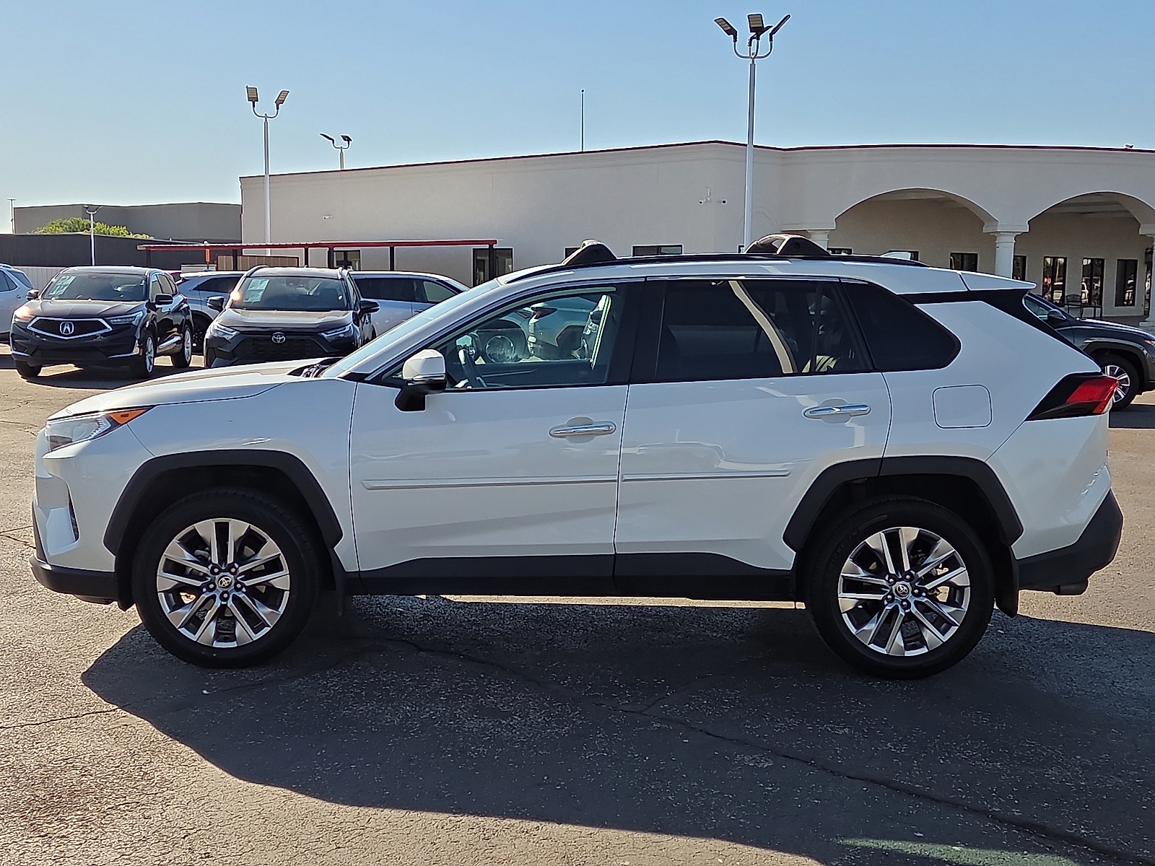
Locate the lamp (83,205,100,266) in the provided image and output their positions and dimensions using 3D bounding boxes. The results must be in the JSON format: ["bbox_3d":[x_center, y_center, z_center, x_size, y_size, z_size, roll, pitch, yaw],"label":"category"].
[{"bbox_3d":[-39.903,-15.299,121.086,1.450,6.910,0.900,0,6,0],"label":"lamp"}]

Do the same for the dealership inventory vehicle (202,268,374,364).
[{"bbox_3d":[-3.603,-1.355,19.098,1.950,1.700,4.600,0,6,-4],"label":"dealership inventory vehicle"}]

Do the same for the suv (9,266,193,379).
[{"bbox_3d":[-7.171,-1.772,22.571,1.970,1.668,4.740,0,6,-3],"label":"suv"}]

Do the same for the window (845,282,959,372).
[{"bbox_3d":[1.296,-0.421,5.861,0.445,0.370,0.050,1,-12,0],"label":"window"}]

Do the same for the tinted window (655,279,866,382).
[{"bbox_3d":[0.716,-0.412,5.849,0.840,0.420,0.045,1,-12,0],"label":"tinted window"}]

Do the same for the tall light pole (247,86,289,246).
[{"bbox_3d":[-10.485,-7.871,49.950,1.450,7.720,0.850,-1,6,-11],"label":"tall light pole"}]

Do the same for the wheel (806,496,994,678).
[{"bbox_3d":[1.294,0.602,5.914,0.740,0.740,0.240,1,7,0],"label":"wheel"}]

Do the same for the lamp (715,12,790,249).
[{"bbox_3d":[4.081,-6.111,35.042,1.750,7.640,1.650,-1,6,-12],"label":"lamp"}]

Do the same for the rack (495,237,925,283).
[{"bbox_3d":[0.570,-0.772,6.540,1.730,0.190,1.220,1,7,0],"label":"rack"}]

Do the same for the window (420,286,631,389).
[{"bbox_3d":[-0.207,-0.377,5.809,0.820,0.430,0.080,0,-14,0],"label":"window"}]

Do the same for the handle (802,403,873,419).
[{"bbox_3d":[1.016,-0.085,5.744,0.265,0.052,0.050,1,7,0],"label":"handle"}]

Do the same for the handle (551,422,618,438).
[{"bbox_3d":[0.023,-0.012,5.737,0.265,0.055,0.055,-2,6,0],"label":"handle"}]

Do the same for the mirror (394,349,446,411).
[{"bbox_3d":[-0.610,-0.193,5.636,0.200,0.250,0.240,1,7,0],"label":"mirror"}]

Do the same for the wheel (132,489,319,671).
[{"bbox_3d":[-1.396,0.573,5.896,0.740,0.740,0.240,1,7,0],"label":"wheel"}]

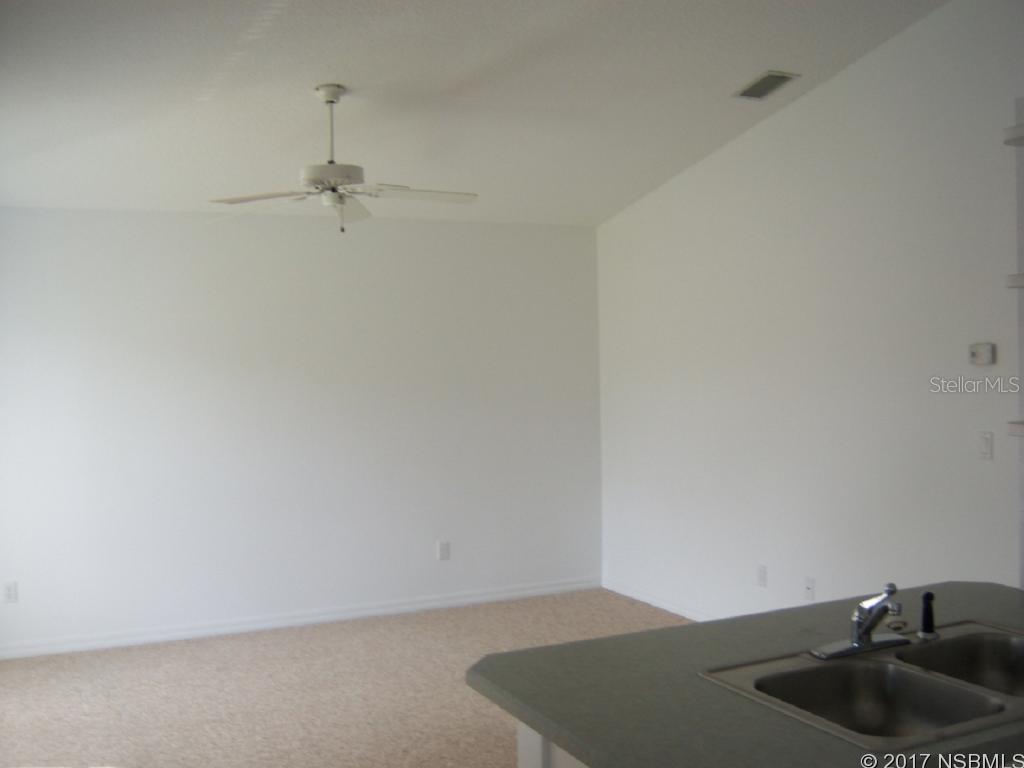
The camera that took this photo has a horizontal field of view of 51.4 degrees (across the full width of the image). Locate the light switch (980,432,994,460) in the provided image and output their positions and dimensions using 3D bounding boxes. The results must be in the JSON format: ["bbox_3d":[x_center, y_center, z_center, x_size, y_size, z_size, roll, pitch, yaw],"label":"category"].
[{"bbox_3d":[1.908,0.248,4.287,0.010,0.116,0.071,-2,1,-24],"label":"light switch"}]

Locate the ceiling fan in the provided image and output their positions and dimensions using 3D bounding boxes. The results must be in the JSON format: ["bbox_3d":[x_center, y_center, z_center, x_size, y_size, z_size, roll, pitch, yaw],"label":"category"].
[{"bbox_3d":[-0.795,-0.999,4.730,1.270,0.650,1.270,-2,1,-24],"label":"ceiling fan"}]

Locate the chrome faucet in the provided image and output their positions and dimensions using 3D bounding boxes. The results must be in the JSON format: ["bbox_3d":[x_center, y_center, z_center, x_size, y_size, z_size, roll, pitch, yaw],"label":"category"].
[{"bbox_3d":[0.830,0.524,2.385,0.262,0.168,0.220,-2,1,-19],"label":"chrome faucet"}]

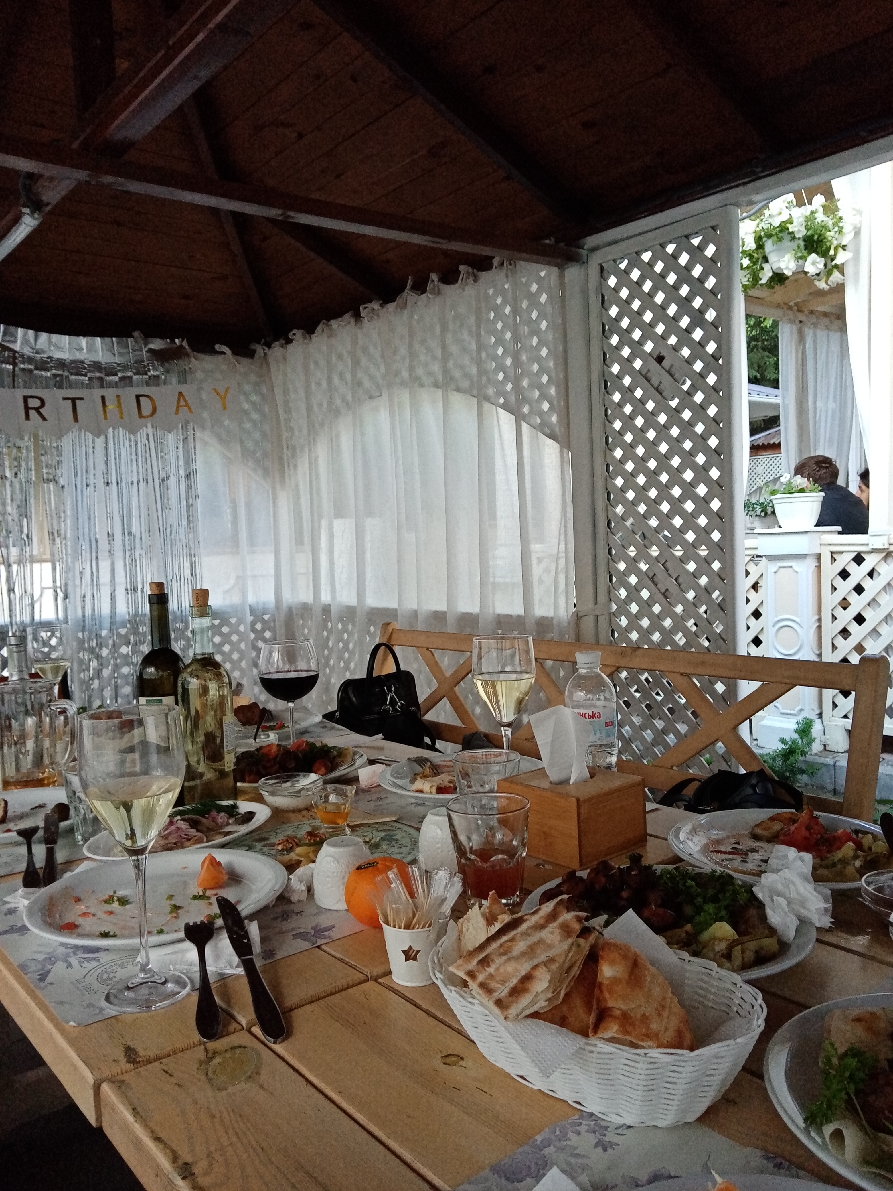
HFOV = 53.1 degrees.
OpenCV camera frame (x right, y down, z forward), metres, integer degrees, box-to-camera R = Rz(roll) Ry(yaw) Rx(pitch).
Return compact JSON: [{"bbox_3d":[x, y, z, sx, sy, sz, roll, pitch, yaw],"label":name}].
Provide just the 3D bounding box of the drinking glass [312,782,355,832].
[{"bbox_3d":[-0.147,0.286,1.195,0.057,0.054,0.057,-3,4,-8],"label":"drinking glass"}]

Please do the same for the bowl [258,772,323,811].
[{"bbox_3d":[-0.217,0.273,1.242,0.089,0.038,0.089,-2,3,0],"label":"bowl"}]

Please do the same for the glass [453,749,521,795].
[{"bbox_3d":[0.050,0.243,1.078,0.083,0.097,0.083,-2,3,0],"label":"glass"}]

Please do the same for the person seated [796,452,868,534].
[{"bbox_3d":[1.750,-0.050,4.300,0.750,1.250,0.500,1,5,37],"label":"person seated"}]

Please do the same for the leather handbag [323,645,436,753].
[{"bbox_3d":[-0.156,0.285,2.130,0.250,0.340,0.150,-5,5,-37],"label":"leather handbag"}]

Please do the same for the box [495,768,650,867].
[{"bbox_3d":[0.150,0.252,1.041,0.122,0.076,0.122,-4,4,-40],"label":"box"}]

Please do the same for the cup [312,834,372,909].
[{"bbox_3d":[-0.112,0.297,0.971,0.063,0.063,0.063,-3,4,-7],"label":"cup"}]

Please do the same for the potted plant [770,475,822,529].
[{"bbox_3d":[1.484,-0.397,3.800,0.230,0.240,0.220,-1,4,21],"label":"potted plant"}]

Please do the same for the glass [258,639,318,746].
[{"bbox_3d":[-0.265,0.180,1.530,0.102,0.200,0.102,-2,3,0],"label":"glass"}]

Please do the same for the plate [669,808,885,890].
[{"bbox_3d":[0.366,0.274,0.958,0.250,0.025,0.250,-2,3,0],"label":"plate"}]

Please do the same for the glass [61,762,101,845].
[{"bbox_3d":[-0.441,0.257,1.129,0.083,0.096,0.083,-4,4,-40],"label":"glass"}]

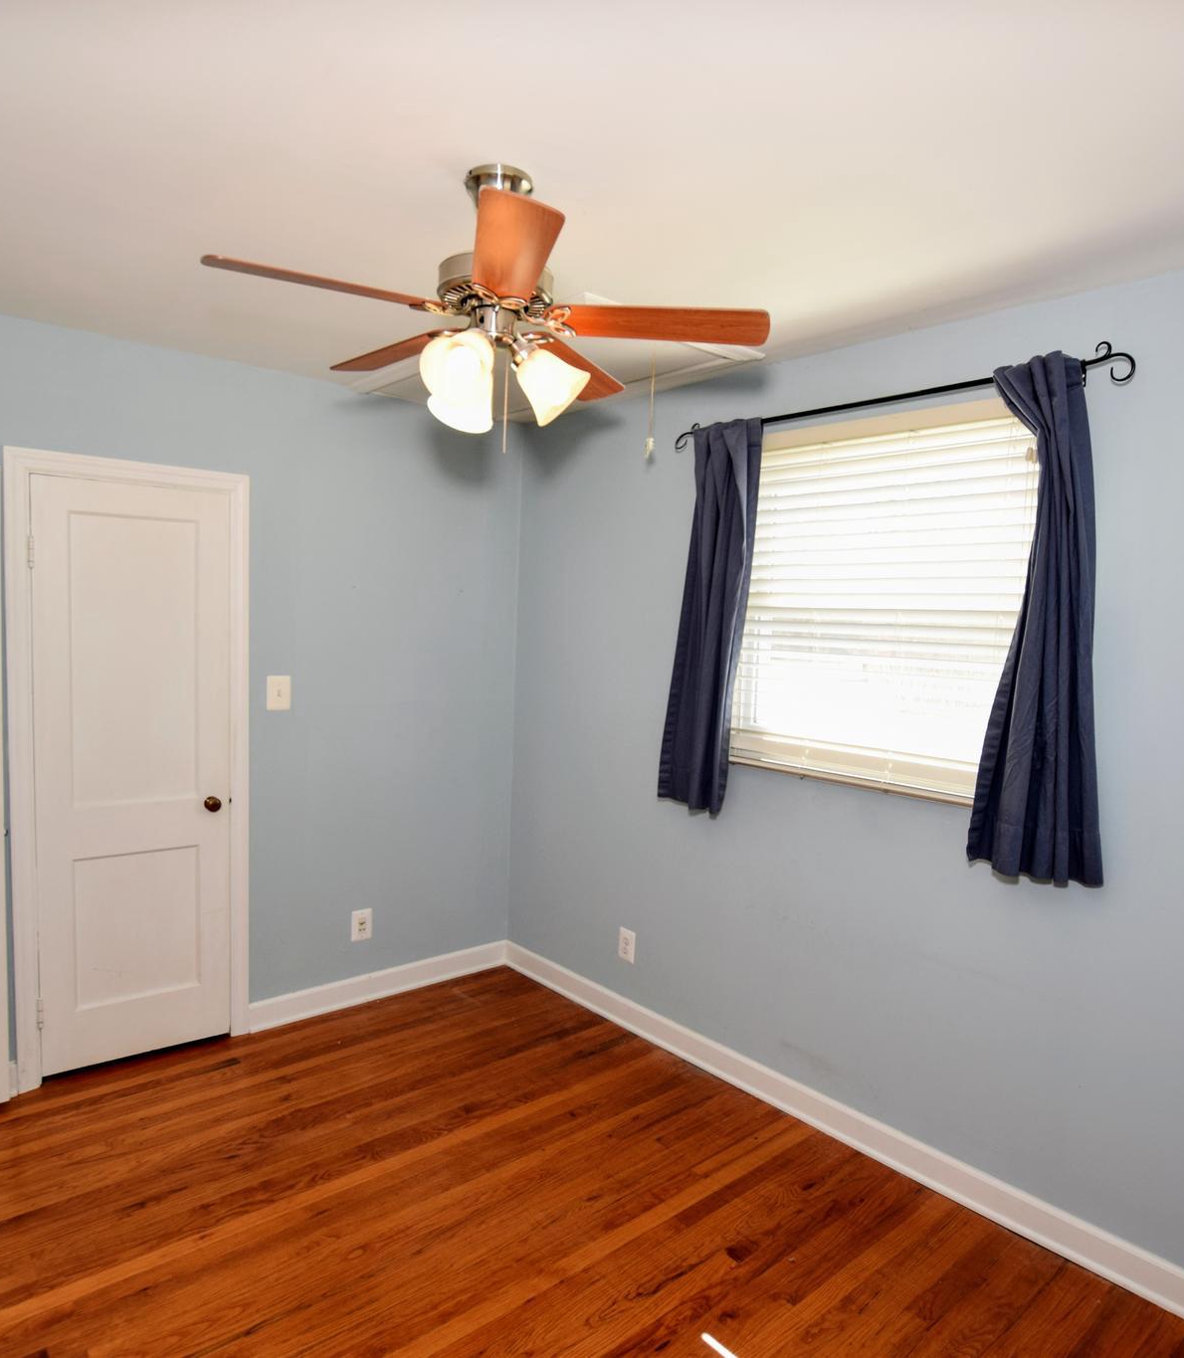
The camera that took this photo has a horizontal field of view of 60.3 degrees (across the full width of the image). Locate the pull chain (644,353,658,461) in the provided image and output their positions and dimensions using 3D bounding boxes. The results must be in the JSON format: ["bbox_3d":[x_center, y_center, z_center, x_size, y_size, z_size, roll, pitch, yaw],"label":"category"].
[{"bbox_3d":[0.197,-0.885,3.300,0.030,0.344,0.030,-1,5,-38],"label":"pull chain"}]

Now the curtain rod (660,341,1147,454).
[{"bbox_3d":[0.815,-0.816,3.062,0.075,0.113,1.593,-1,5,-38],"label":"curtain rod"}]

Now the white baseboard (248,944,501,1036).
[{"bbox_3d":[-0.840,1.263,4.254,1.233,0.117,0.020,-2,5,-43],"label":"white baseboard"}]

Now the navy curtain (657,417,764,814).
[{"bbox_3d":[0.410,-0.208,3.555,0.095,1.337,0.430,-1,5,-38],"label":"navy curtain"}]

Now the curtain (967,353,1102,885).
[{"bbox_3d":[1.160,-0.148,2.609,0.095,1.335,0.362,-1,5,-38],"label":"curtain"}]

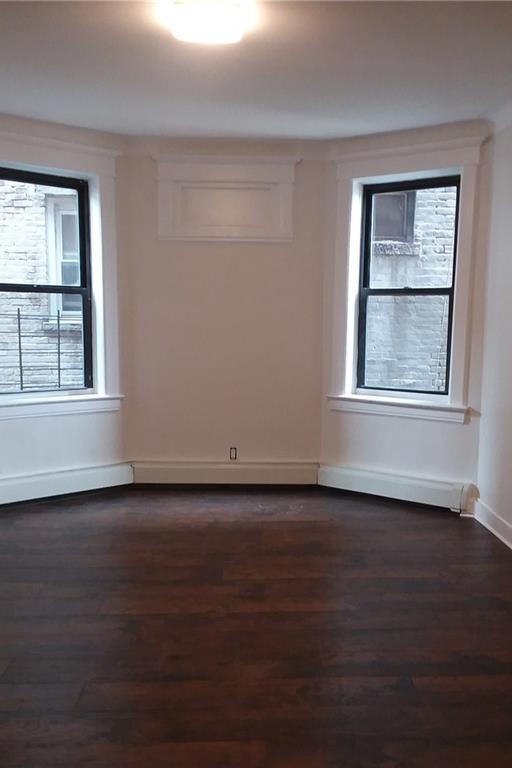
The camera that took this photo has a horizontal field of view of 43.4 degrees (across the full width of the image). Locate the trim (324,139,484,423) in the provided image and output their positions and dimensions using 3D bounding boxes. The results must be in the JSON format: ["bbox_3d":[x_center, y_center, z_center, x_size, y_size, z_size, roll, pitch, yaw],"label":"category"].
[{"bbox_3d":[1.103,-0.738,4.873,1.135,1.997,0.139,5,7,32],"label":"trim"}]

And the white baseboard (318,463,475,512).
[{"bbox_3d":[1.048,0.791,5.014,1.212,0.196,0.069,5,7,32],"label":"white baseboard"}]

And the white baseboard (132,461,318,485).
[{"bbox_3d":[-0.246,0.737,5.332,1.519,0.188,0.069,1,6,0],"label":"white baseboard"}]

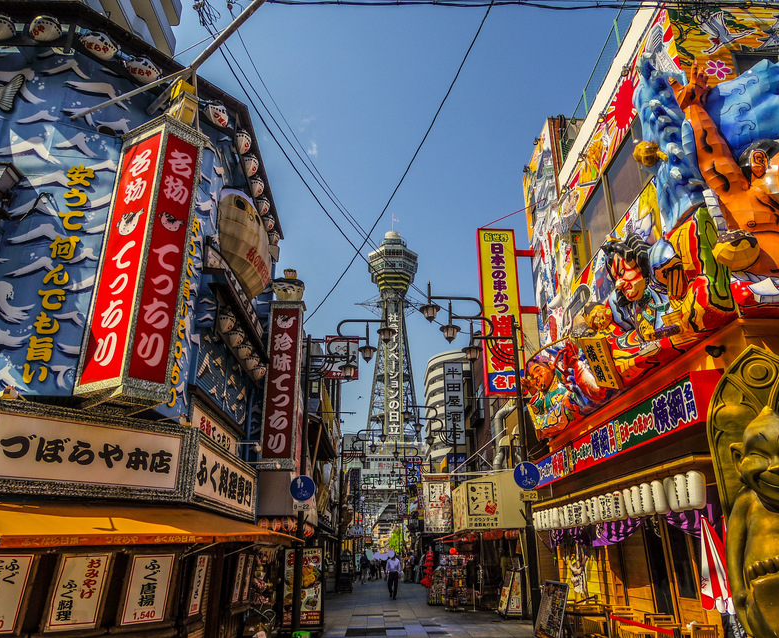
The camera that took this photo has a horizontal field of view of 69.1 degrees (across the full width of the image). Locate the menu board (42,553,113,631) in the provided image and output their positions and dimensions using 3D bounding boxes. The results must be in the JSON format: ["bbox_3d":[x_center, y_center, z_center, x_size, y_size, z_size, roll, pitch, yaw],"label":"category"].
[{"bbox_3d":[-4.060,3.573,7.403,0.050,0.910,0.620,-14,-26,41],"label":"menu board"}]

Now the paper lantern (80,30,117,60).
[{"bbox_3d":[-4.880,-4.597,9.514,0.390,0.430,0.580,-19,-29,39],"label":"paper lantern"}]

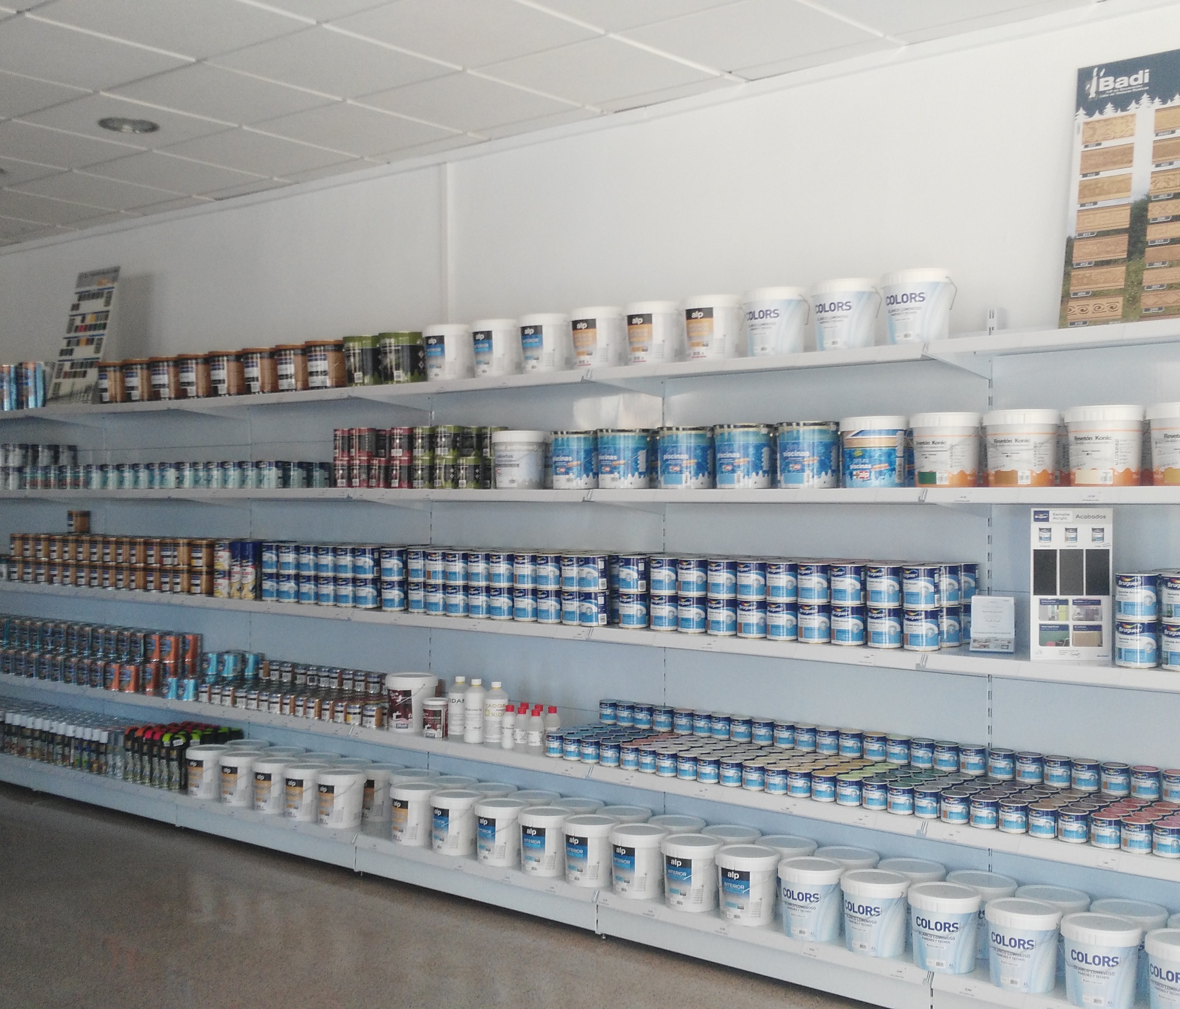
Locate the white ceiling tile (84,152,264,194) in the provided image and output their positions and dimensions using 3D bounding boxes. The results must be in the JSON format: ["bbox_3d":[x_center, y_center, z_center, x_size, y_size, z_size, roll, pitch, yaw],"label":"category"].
[{"bbox_3d":[-1.846,-1.467,5.895,0.600,0.020,0.600,1,2,38],"label":"white ceiling tile"}]

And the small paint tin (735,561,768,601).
[{"bbox_3d":[0.513,0.243,4.201,0.100,0.119,0.100,0,1,0],"label":"small paint tin"}]

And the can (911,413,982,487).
[{"bbox_3d":[1.001,-0.152,3.738,0.196,0.204,0.196,1,1,38],"label":"can"}]

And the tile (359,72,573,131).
[{"bbox_3d":[-0.449,-1.438,4.770,0.595,0.020,0.595,1,2,38],"label":"tile"}]

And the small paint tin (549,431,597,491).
[{"bbox_3d":[-0.042,-0.150,4.632,0.183,0.196,0.183,0,1,0],"label":"small paint tin"}]

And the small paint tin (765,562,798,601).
[{"bbox_3d":[0.596,0.240,4.113,0.097,0.119,0.097,0,1,0],"label":"small paint tin"}]

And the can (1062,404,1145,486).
[{"bbox_3d":[1.341,-0.153,3.473,0.199,0.207,0.199,1,1,38],"label":"can"}]

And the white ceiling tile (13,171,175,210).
[{"bbox_3d":[-2.333,-1.478,6.290,0.600,0.020,0.600,1,1,39],"label":"white ceiling tile"}]

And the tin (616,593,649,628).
[{"bbox_3d":[0.149,0.355,4.469,0.097,0.119,0.097,0,1,0],"label":"tin"}]

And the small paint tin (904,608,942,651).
[{"bbox_3d":[0.946,0.354,3.790,0.098,0.117,0.098,0,1,0],"label":"small paint tin"}]

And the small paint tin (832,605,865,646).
[{"bbox_3d":[0.757,0.352,3.899,0.102,0.117,0.102,0,1,0],"label":"small paint tin"}]

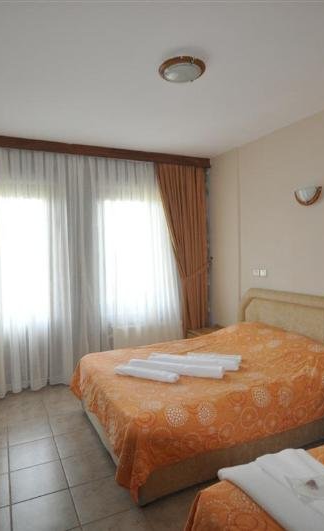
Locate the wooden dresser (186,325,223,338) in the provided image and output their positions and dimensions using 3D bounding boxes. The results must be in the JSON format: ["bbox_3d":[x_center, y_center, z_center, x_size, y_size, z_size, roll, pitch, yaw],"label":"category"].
[{"bbox_3d":[0.661,1.078,4.354,0.510,0.447,0.470,-2,3,-26],"label":"wooden dresser"}]

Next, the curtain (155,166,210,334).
[{"bbox_3d":[0.300,-0.006,4.428,0.790,2.600,0.150,-2,3,-26],"label":"curtain"}]

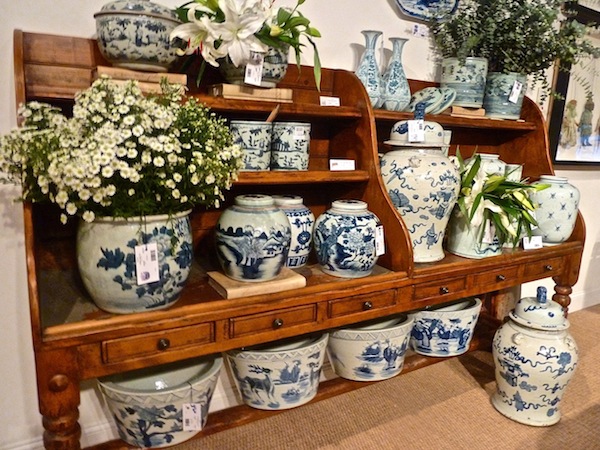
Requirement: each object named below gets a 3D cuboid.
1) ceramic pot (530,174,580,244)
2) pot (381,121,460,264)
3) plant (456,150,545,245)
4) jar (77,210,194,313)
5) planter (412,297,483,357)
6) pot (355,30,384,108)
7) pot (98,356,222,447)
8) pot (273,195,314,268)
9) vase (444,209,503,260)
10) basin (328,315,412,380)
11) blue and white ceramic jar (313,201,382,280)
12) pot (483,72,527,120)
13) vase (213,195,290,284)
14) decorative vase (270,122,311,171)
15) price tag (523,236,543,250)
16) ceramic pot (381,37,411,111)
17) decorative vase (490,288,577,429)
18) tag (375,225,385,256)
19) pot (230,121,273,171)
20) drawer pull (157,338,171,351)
[{"bbox_3d":[1.417,-0.085,2.414,0.238,0.369,0.238,-4,12,-30],"label":"ceramic pot"},{"bbox_3d":[0.525,-0.201,1.994,0.395,0.685,0.395,2,10,0],"label":"pot"},{"bbox_3d":[0.972,-0.136,2.120,0.418,0.446,0.389,-4,12,-30],"label":"plant"},{"bbox_3d":[-0.457,0.090,1.229,0.302,0.261,0.302,-5,11,-29],"label":"jar"},{"bbox_3d":[0.644,0.441,1.972,0.331,0.222,0.331,-5,11,-29],"label":"planter"},{"bbox_3d":[0.332,-0.718,2.060,0.132,0.360,0.132,2,10,0],"label":"pot"},{"bbox_3d":[-0.522,0.633,1.658,0.442,0.259,0.442,-4,12,-30],"label":"pot"},{"bbox_3d":[-0.050,0.021,1.671,0.216,0.259,0.216,1,10,0],"label":"pot"},{"bbox_3d":[0.761,0.018,1.881,0.228,0.214,0.228,1,10,0],"label":"vase"},{"bbox_3d":[0.337,0.570,2.139,0.415,0.270,0.415,2,10,0],"label":"basin"},{"bbox_3d":[0.170,0.044,1.566,0.238,0.254,0.238,1,10,0],"label":"blue and white ceramic jar"},{"bbox_3d":[1.197,-0.738,2.569,0.227,0.280,0.227,2,10,0],"label":"pot"},{"bbox_3d":[-0.147,0.036,1.392,0.243,0.256,0.243,1,10,0],"label":"vase"},{"bbox_3d":[-0.034,-0.300,1.671,0.151,0.176,0.151,1,10,0],"label":"decorative vase"},{"bbox_3d":[1.077,0.085,2.001,0.103,0.057,0.012,-2,10,-17],"label":"price tag"},{"bbox_3d":[0.435,-0.644,1.896,0.107,0.308,0.107,1,10,0],"label":"ceramic pot"},{"bbox_3d":[1.199,0.643,2.233,0.392,0.663,0.392,2,10,0],"label":"decorative vase"},{"bbox_3d":[0.288,0.057,1.545,0.006,0.108,0.059,9,13,40],"label":"tag"},{"bbox_3d":[-0.204,-0.328,1.810,0.173,0.196,0.173,2,10,0],"label":"pot"},{"bbox_3d":[-0.406,0.356,1.288,0.034,0.034,0.033,-4,12,-30],"label":"drawer pull"}]

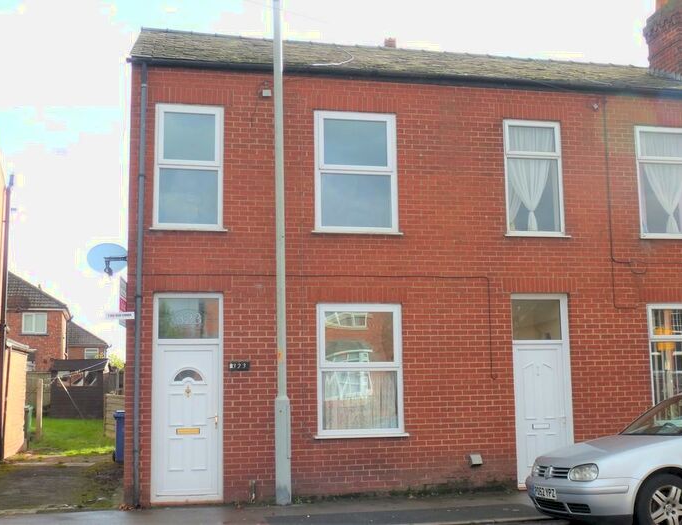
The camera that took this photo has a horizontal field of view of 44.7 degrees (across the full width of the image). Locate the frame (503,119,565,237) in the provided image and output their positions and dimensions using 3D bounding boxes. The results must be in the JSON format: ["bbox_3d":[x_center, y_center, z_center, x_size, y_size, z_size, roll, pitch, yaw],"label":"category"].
[{"bbox_3d":[2.812,-1.225,12.057,0.913,1.716,0.120,1,-7,-11],"label":"frame"}]

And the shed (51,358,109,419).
[{"bbox_3d":[-9.062,4.399,28.979,1.850,2.060,1.550,0,-7,-6],"label":"shed"}]

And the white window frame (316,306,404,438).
[{"bbox_3d":[0.268,1.465,11.212,1.221,1.787,0.120,1,-7,-11],"label":"white window frame"}]

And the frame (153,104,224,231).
[{"bbox_3d":[-2.029,-1.274,11.089,0.929,1.710,0.120,1,-7,-11],"label":"frame"}]

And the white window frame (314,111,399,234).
[{"bbox_3d":[0.219,-1.253,11.534,1.210,1.716,0.120,1,-7,-11],"label":"white window frame"}]

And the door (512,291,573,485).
[{"bbox_3d":[2.878,1.801,11.794,0.900,2.680,0.100,1,-7,-11],"label":"door"}]

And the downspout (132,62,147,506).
[{"bbox_3d":[-2.593,0.187,10.695,0.085,5.841,0.100,1,-7,-11],"label":"downspout"}]

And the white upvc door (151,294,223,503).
[{"bbox_3d":[-1.990,1.741,10.770,0.905,2.660,0.100,1,-7,-11],"label":"white upvc door"}]

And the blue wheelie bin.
[{"bbox_3d":[-4.316,3.506,16.889,0.580,1.050,0.720,1,-7,-11],"label":"blue wheelie bin"}]

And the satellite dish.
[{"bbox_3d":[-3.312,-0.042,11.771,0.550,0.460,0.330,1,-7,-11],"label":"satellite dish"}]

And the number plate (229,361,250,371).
[{"bbox_3d":[-1.327,1.356,10.856,0.264,0.121,0.020,1,-7,-11],"label":"number plate"}]

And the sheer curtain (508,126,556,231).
[{"bbox_3d":[2.796,-1.229,12.188,0.840,1.620,0.100,1,-7,-11],"label":"sheer curtain"}]

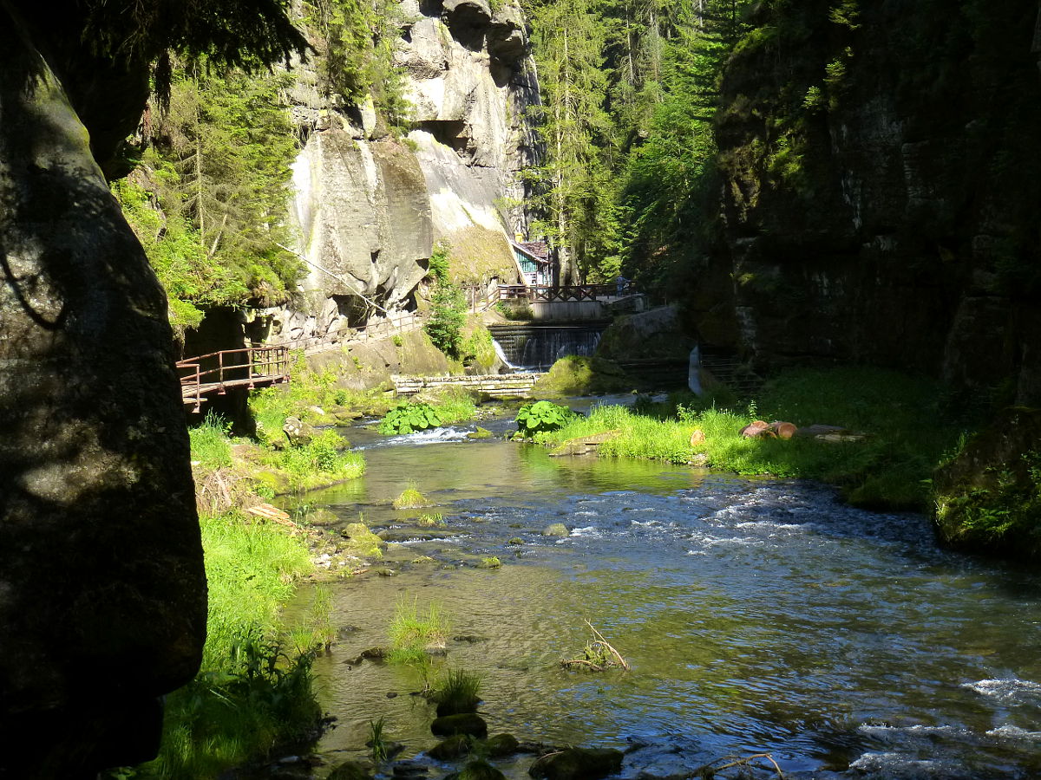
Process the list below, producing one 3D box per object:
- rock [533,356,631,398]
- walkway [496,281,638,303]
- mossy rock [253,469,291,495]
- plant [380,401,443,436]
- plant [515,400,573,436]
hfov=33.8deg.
[{"bbox_3d":[2.676,-0.588,75.000,4.200,1.750,3.200,0,3,0],"label":"rock"},{"bbox_3d":[2.976,-6.433,112.000,9.000,1.300,2.200,0,3,0],"label":"walkway"},{"bbox_3d":[-6.068,2.242,42.000,0.950,0.550,0.850,0,3,0],"label":"mossy rock"},{"bbox_3d":[-3.713,0.954,58.000,2.100,1.050,1.700,0,3,0],"label":"plant"},{"bbox_3d":[0.793,0.938,57.000,1.850,1.050,1.600,0,3,0],"label":"plant"}]

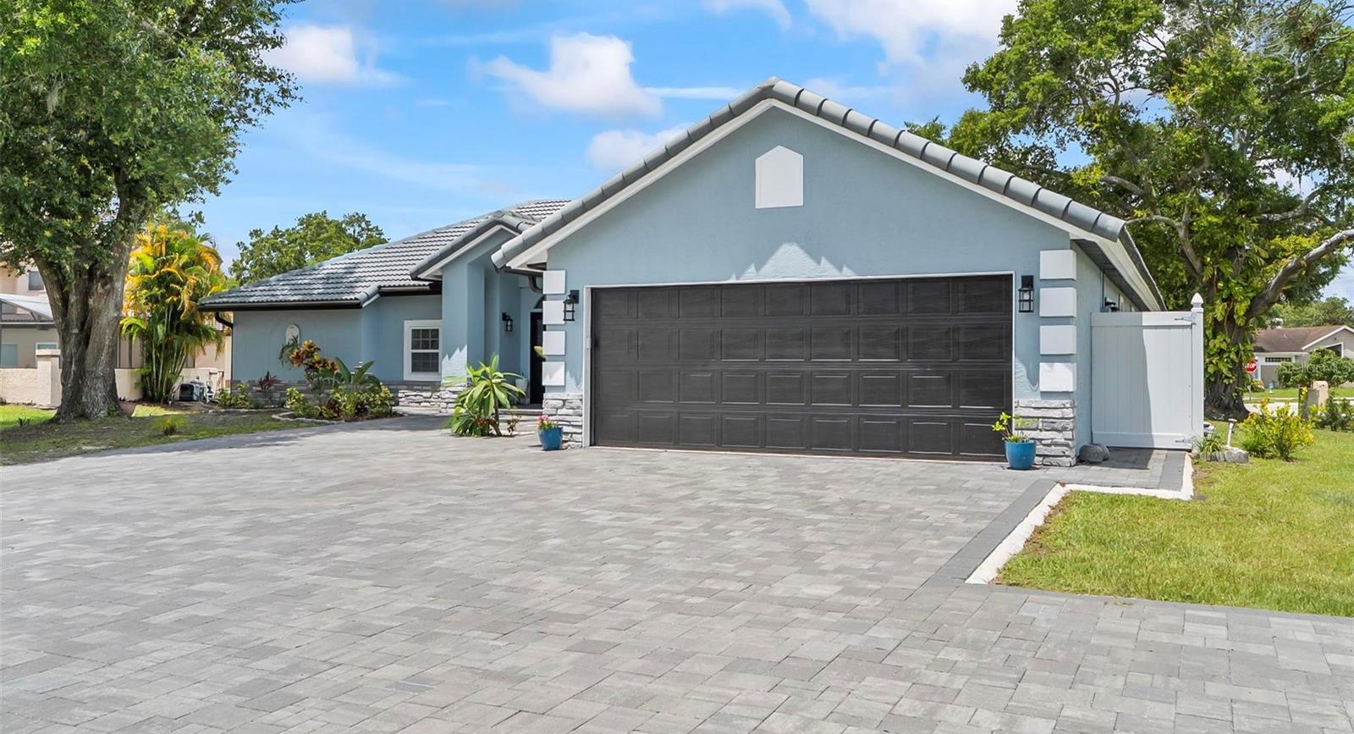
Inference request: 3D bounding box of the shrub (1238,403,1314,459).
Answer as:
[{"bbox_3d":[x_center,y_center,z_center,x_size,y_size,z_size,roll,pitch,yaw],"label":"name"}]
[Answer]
[{"bbox_3d":[7.180,0.765,12.600,0.840,0.700,0.780,0,0,29],"label":"shrub"}]

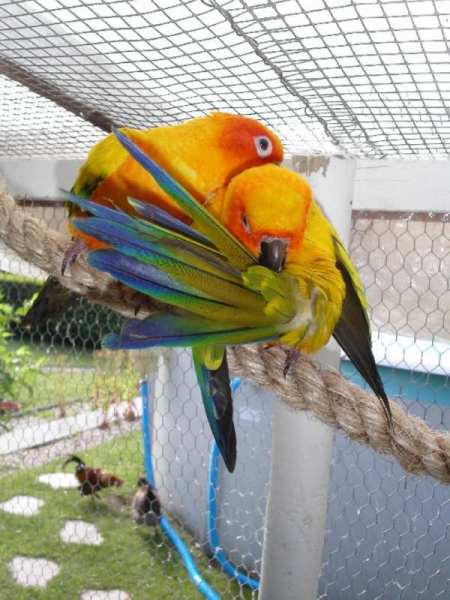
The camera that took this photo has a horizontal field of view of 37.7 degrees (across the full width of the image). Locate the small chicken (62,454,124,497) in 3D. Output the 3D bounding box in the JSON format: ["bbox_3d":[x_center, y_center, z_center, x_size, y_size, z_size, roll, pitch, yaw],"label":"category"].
[{"bbox_3d":[-0.839,1.125,4.200,0.385,0.260,0.160,1,10,6],"label":"small chicken"}]

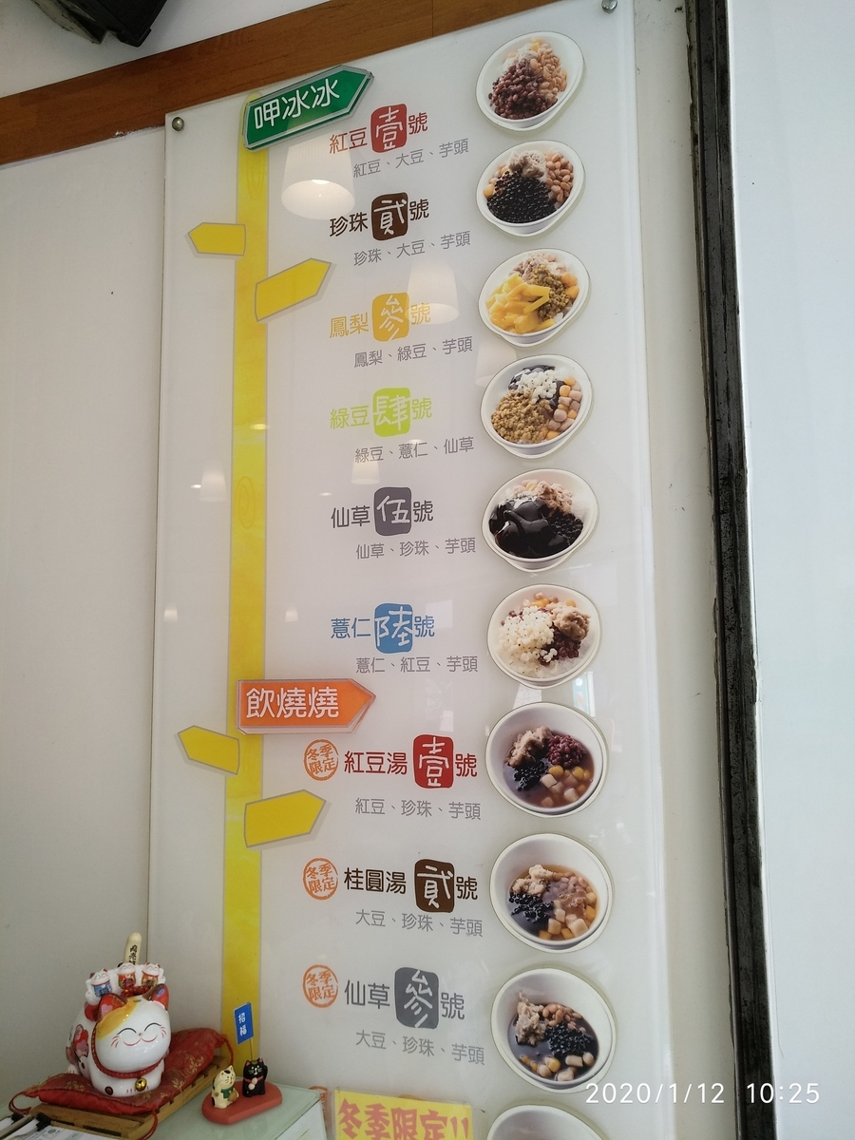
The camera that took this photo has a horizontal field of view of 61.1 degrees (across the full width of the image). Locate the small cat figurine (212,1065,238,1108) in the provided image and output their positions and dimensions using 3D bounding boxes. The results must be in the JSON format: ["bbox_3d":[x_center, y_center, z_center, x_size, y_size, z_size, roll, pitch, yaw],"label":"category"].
[{"bbox_3d":[-0.237,0.605,0.852,0.029,0.035,0.031,-4,-6,33],"label":"small cat figurine"}]

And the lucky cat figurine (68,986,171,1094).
[{"bbox_3d":[-0.364,0.545,0.863,0.089,0.103,0.112,3,-6,-37],"label":"lucky cat figurine"}]

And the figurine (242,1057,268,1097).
[{"bbox_3d":[-0.206,0.606,0.870,0.030,0.035,0.024,2,-5,-26],"label":"figurine"}]

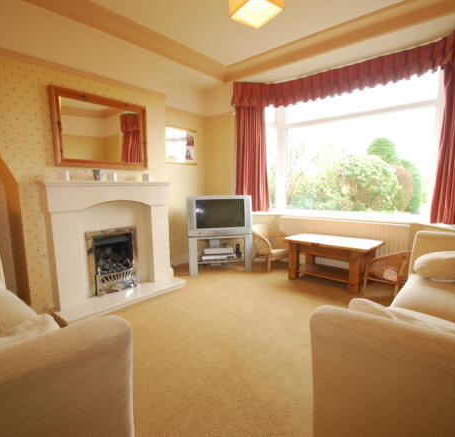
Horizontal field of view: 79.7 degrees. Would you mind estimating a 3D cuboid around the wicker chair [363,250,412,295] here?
[{"bbox_3d":[1.615,0.476,2.686,0.403,0.501,0.392,3,8,29],"label":"wicker chair"}]

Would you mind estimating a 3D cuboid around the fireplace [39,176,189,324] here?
[{"bbox_3d":[-1.008,0.216,2.622,0.403,1.118,1.199,5,10,40],"label":"fireplace"}]

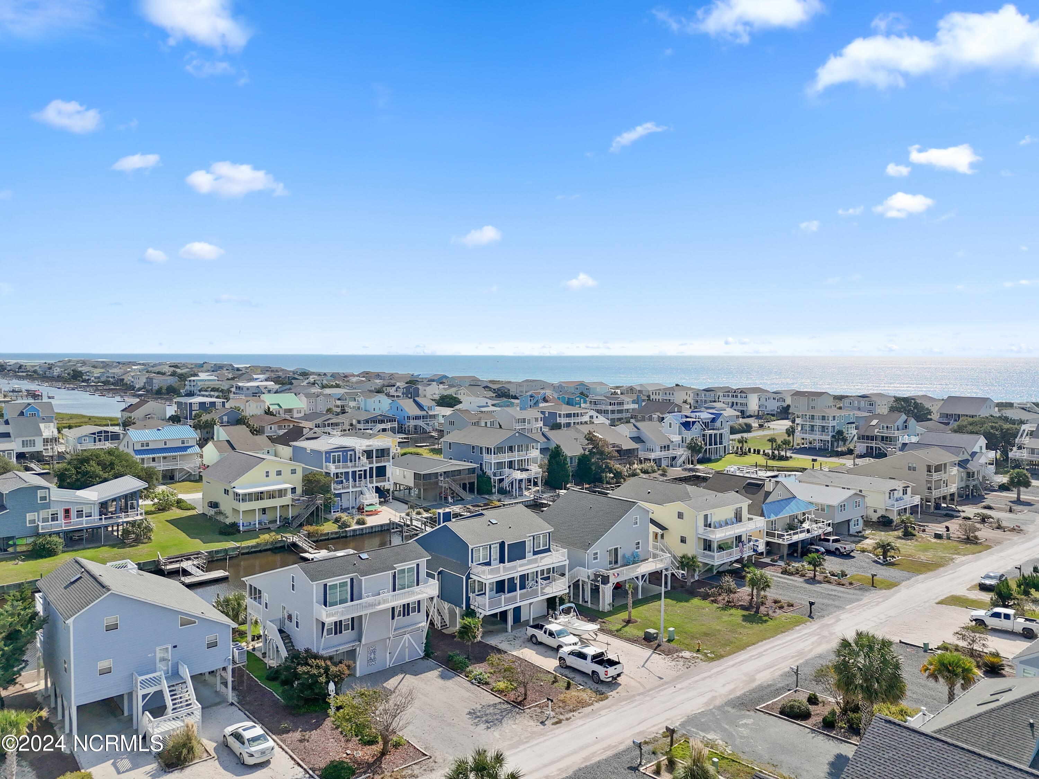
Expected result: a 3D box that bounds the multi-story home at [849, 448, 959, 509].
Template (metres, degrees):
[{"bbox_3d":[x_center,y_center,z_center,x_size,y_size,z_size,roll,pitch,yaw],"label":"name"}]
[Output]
[{"bbox_3d":[67.442,14.975,127.103,11.100,9.800,15.200,-2,4,-40],"label":"multi-story home"}]

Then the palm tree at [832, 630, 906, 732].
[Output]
[{"bbox_3d":[24.143,20.404,49.853,4.700,7.410,4.600,0,3,0],"label":"palm tree"}]

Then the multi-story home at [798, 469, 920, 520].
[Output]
[{"bbox_3d":[55.746,17.334,118.780,9.200,6.300,16.400,-2,4,-39],"label":"multi-story home"}]

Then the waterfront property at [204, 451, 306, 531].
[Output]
[{"bbox_3d":[-41.795,15.424,115.001,11.400,9.850,18.900,-2,4,-39],"label":"waterfront property"}]

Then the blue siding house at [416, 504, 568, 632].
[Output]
[{"bbox_3d":[-3.610,17.730,75.420,12.300,9.800,15.200,-2,4,-40],"label":"blue siding house"}]

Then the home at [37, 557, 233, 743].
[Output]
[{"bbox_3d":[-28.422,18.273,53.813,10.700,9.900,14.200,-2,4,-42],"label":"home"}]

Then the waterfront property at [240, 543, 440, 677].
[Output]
[{"bbox_3d":[-15.828,18.104,62.650,10.700,9.450,15.200,-2,4,-41],"label":"waterfront property"}]

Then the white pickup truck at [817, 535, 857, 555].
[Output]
[{"bbox_3d":[41.273,20.439,95.320,2.100,1.940,5.900,-2,3,-31],"label":"white pickup truck"}]

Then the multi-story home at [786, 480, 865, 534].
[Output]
[{"bbox_3d":[43.929,17.791,109.355,9.500,6.350,13.400,-2,4,-39],"label":"multi-story home"}]

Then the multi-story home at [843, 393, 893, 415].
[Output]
[{"bbox_3d":[131.648,7.283,272.779,12.160,12.000,12.740,-2,4,-38],"label":"multi-story home"}]

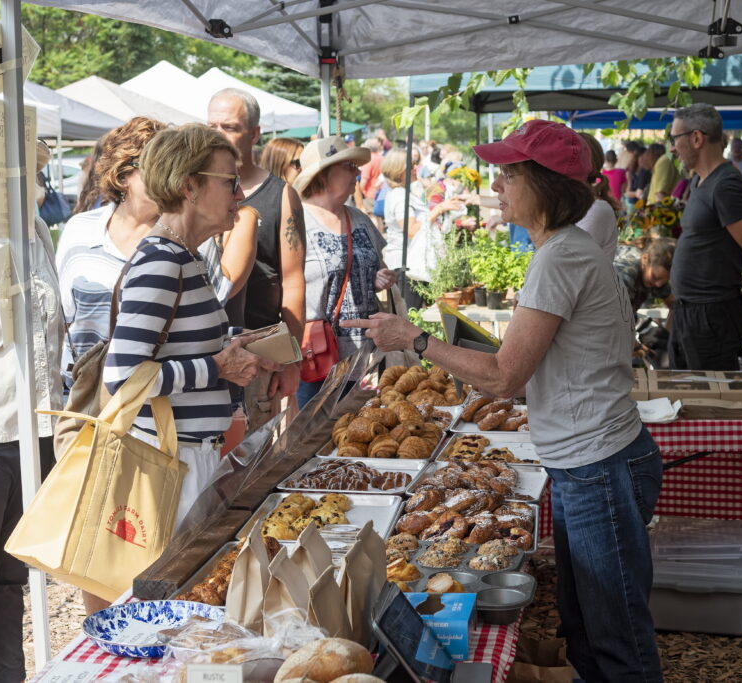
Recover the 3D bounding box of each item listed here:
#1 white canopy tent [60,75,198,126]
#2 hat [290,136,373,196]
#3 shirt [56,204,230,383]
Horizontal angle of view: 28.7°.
[{"bbox_3d":[-3.850,-2.400,20.374,2.800,2.644,2.800,1,8,9],"label":"white canopy tent"},{"bbox_3d":[-0.148,-0.643,5.300,0.330,0.150,0.300,-19,2,17],"label":"hat"},{"bbox_3d":[-0.640,-0.115,4.080,0.460,0.540,0.270,-2,8,-17],"label":"shirt"}]

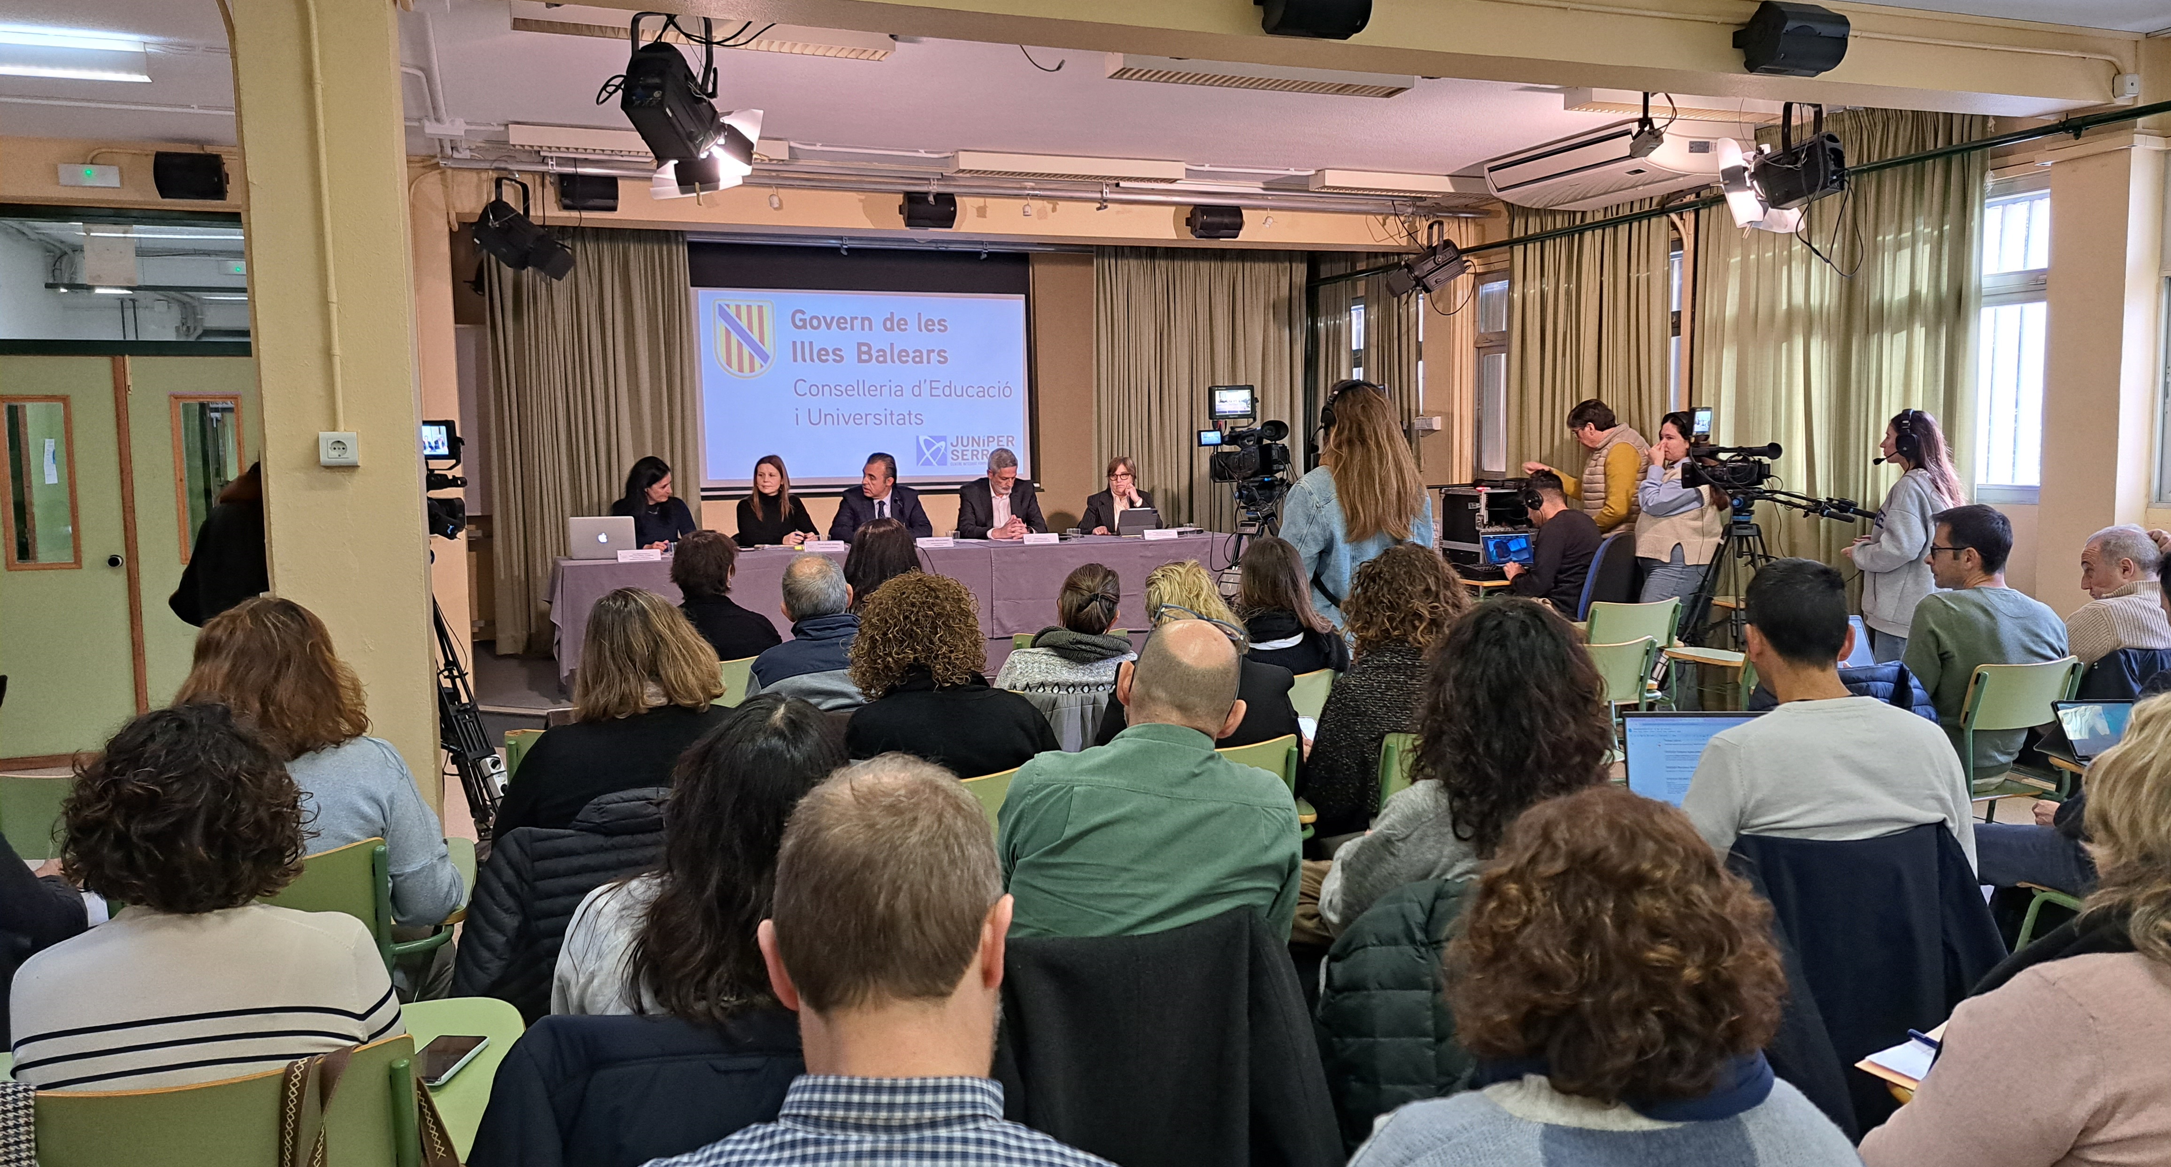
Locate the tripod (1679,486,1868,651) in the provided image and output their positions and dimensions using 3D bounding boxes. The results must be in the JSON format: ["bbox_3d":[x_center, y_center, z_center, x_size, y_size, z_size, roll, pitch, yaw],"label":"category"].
[{"bbox_3d":[2.707,0.266,6.200,0.950,1.320,0.950,3,7,32],"label":"tripod"}]

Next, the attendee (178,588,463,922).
[{"bbox_3d":[-1.563,0.630,3.053,0.520,1.250,0.820,-3,5,-20],"label":"attendee"}]

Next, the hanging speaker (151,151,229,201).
[{"bbox_3d":[-4.219,-1.917,7.089,0.275,0.205,0.190,-3,14,-20],"label":"hanging speaker"}]

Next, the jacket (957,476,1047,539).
[{"bbox_3d":[-0.526,-0.359,9.706,0.591,0.670,0.414,-3,6,-20],"label":"jacket"}]

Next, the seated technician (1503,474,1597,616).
[{"bbox_3d":[2.298,0.119,7.577,0.780,1.340,0.520,4,7,43],"label":"seated technician"}]

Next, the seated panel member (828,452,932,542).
[{"bbox_3d":[-1.243,-0.163,9.395,0.630,1.300,0.739,-3,6,-19],"label":"seated panel member"}]

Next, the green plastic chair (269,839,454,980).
[{"bbox_3d":[-1.594,0.899,2.984,0.512,0.818,0.552,-4,7,-30],"label":"green plastic chair"}]

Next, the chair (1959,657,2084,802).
[{"bbox_3d":[2.916,0.643,4.970,0.512,0.818,0.552,-3,6,-19],"label":"chair"}]

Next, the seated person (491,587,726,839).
[{"bbox_3d":[-0.930,0.610,3.119,0.520,1.251,0.750,-3,6,-21],"label":"seated person"}]

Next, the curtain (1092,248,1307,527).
[{"bbox_3d":[0.865,-1.138,11.393,1.753,2.719,0.158,-3,6,-20],"label":"curtain"}]

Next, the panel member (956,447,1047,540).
[{"bbox_3d":[-0.461,-0.182,9.228,0.550,1.284,0.700,-3,6,-21],"label":"panel member"}]

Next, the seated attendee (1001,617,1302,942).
[{"bbox_3d":[0.022,0.653,2.555,0.510,1.250,0.820,-3,5,-20],"label":"seated attendee"}]

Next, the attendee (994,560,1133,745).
[{"bbox_3d":[-0.098,0.516,4.255,0.480,1.189,0.750,-3,6,-21],"label":"attendee"}]

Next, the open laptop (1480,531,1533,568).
[{"bbox_3d":[2.246,-0.181,7.769,0.325,0.205,0.290,-3,6,-18],"label":"open laptop"}]

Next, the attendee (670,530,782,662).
[{"bbox_3d":[-1.319,0.439,5.259,0.500,1.258,0.780,-2,6,-17],"label":"attendee"}]

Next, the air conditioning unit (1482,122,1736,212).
[{"bbox_3d":[2.783,-2.193,7.979,0.660,0.240,1.330,-3,6,-21],"label":"air conditioning unit"}]

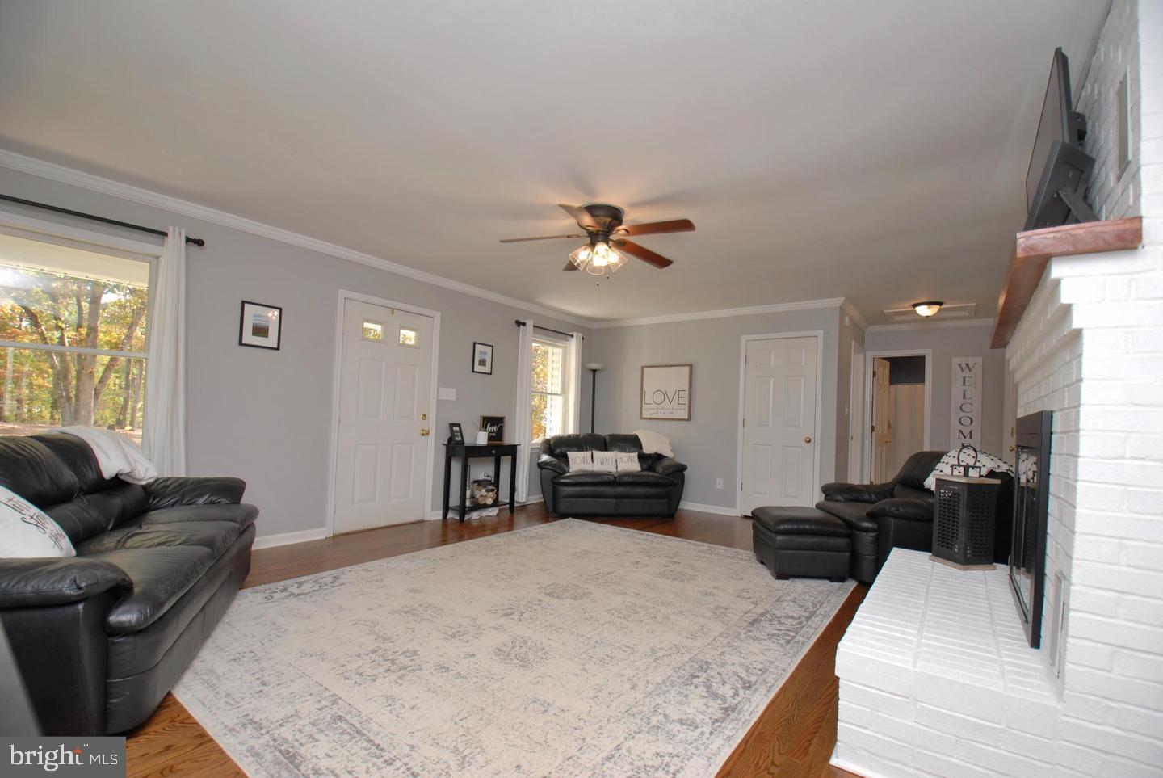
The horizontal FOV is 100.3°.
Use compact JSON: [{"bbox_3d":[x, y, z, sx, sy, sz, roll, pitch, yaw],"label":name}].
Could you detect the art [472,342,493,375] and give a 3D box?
[{"bbox_3d":[-1.104,-0.334,5.409,0.022,0.332,0.283,0,-4,38],"label":"art"}]

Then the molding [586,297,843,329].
[{"bbox_3d":[1.455,-0.913,6.071,3.288,0.080,0.070,0,-4,38],"label":"molding"}]

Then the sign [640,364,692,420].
[{"bbox_3d":[1.098,0.052,6.291,0.730,0.709,0.035,0,-4,38],"label":"sign"}]

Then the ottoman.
[{"bbox_3d":[1.682,1.177,3.754,0.540,0.450,0.530,2,-3,2],"label":"ottoman"}]

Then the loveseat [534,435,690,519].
[{"bbox_3d":[0.322,1.002,5.875,1.680,0.890,0.920,3,-3,-9],"label":"loveseat"}]

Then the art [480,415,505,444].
[{"bbox_3d":[-0.958,0.447,5.256,0.040,0.305,0.315,0,-4,38],"label":"art"}]

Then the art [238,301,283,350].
[{"bbox_3d":[-2.438,-0.476,3.689,0.022,0.334,0.276,0,-4,38],"label":"art"}]

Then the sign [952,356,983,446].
[{"bbox_3d":[4.630,0.221,5.827,0.284,1.220,0.020,0,-4,38],"label":"sign"}]

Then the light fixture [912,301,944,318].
[{"bbox_3d":[3.677,-0.833,5.145,0.280,0.145,0.280,0,-4,38],"label":"light fixture"}]

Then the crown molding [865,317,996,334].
[{"bbox_3d":[4.367,-0.784,6.087,1.400,0.074,0.065,0,-4,38],"label":"crown molding"}]

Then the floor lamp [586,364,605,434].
[{"bbox_3d":[0.157,0.567,6.616,0.280,1.811,0.280,0,-4,38],"label":"floor lamp"}]

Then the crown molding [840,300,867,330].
[{"bbox_3d":[3.275,-0.845,5.773,0.065,0.074,1.900,0,-4,38],"label":"crown molding"}]

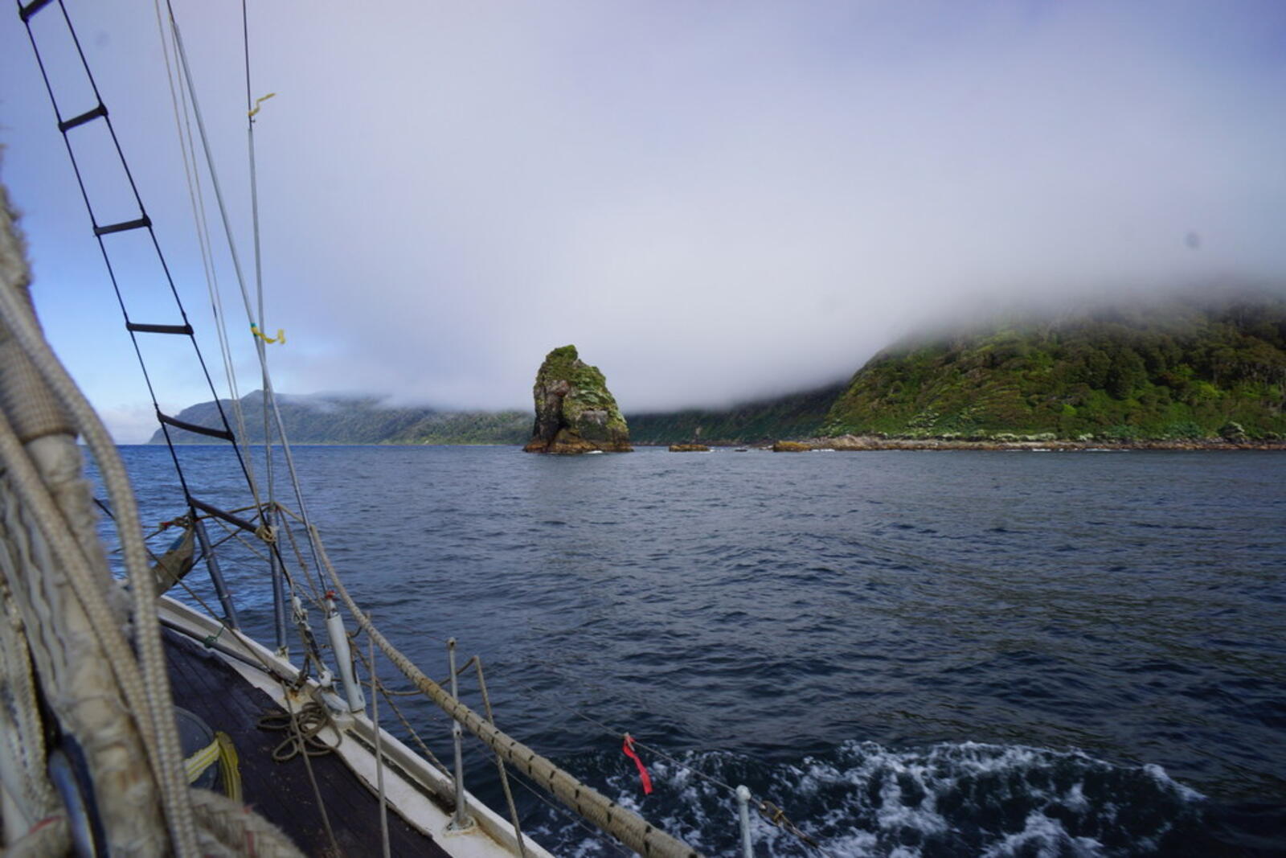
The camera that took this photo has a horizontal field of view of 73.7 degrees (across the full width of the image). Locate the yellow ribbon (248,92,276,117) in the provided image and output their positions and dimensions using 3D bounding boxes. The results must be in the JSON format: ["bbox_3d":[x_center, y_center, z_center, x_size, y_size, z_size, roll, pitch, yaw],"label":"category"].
[{"bbox_3d":[-1.907,-1.627,4.300,0.138,0.122,0.040,0,-1,0],"label":"yellow ribbon"}]

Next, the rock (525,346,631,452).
[{"bbox_3d":[-20.342,-9.155,265.000,33.000,33.000,27.000,0,-1,0],"label":"rock"}]

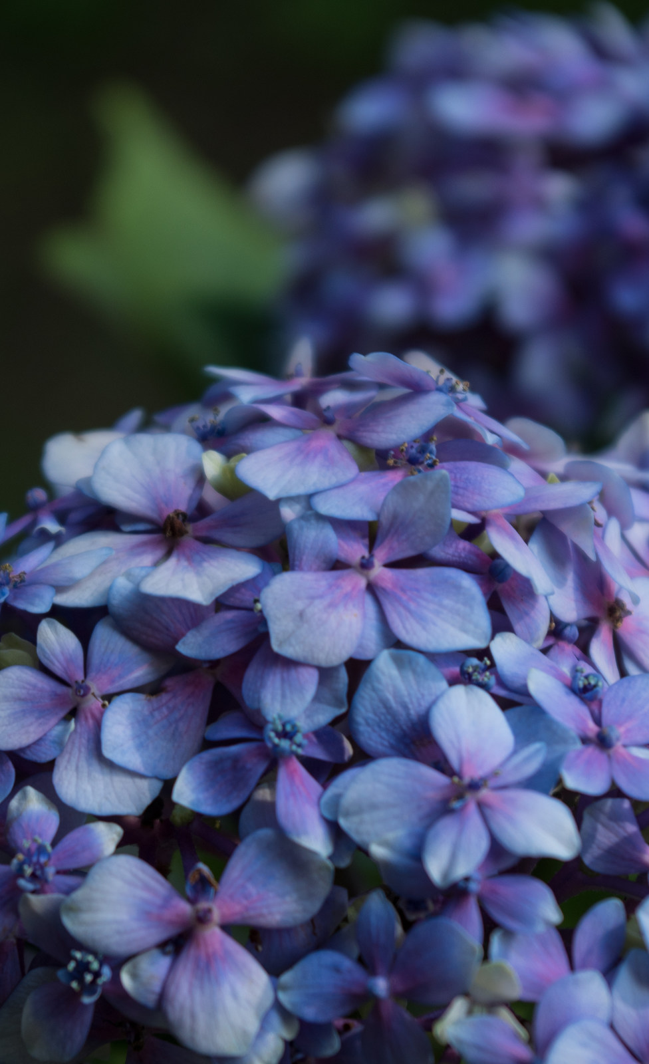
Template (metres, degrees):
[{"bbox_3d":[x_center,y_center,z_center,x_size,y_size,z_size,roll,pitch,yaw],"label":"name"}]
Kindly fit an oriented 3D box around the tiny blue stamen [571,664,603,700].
[{"bbox_3d":[0.039,0.022,0.439,0.005,0.004,0.005,-8,65,-20],"label":"tiny blue stamen"}]

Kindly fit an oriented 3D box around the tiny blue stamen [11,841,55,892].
[{"bbox_3d":[-0.043,0.050,0.440,0.006,0.007,0.005,11,-3,28],"label":"tiny blue stamen"}]

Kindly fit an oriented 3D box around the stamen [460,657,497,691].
[{"bbox_3d":[0.022,0.021,0.434,0.005,0.005,0.005,-4,-20,-11],"label":"stamen"}]

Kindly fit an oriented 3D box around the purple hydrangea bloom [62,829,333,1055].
[{"bbox_3d":[-0.018,0.059,0.430,0.038,0.032,0.015,3,-2,9],"label":"purple hydrangea bloom"}]

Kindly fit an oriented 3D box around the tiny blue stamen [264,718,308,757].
[{"bbox_3d":[-0.006,0.030,0.428,0.006,0.006,0.005,2,-14,7],"label":"tiny blue stamen"}]

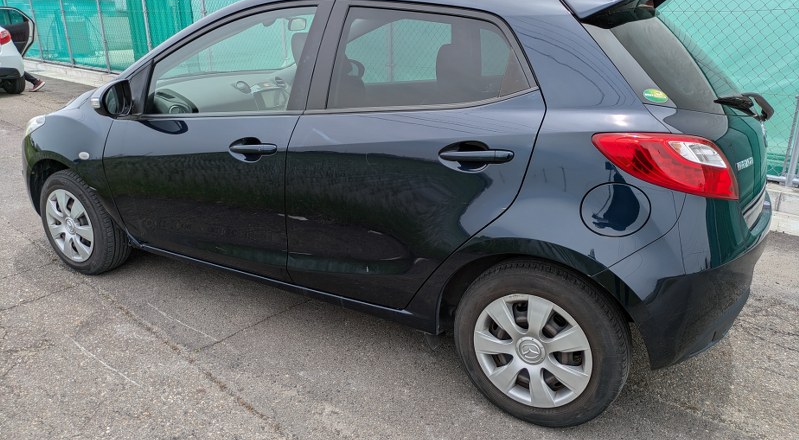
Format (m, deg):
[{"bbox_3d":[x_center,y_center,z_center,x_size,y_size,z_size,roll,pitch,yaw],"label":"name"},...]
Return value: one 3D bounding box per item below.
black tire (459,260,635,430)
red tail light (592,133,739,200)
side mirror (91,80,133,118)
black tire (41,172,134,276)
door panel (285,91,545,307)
[{"bbox_3d":[0.450,0.399,1.899,0.583,0.583,0.185,10,21,29],"label":"black tire"},{"bbox_3d":[0.736,-0.151,1.592,0.385,0.175,0.220,10,21,29],"label":"red tail light"},{"bbox_3d":[-1.236,-0.515,2.477,0.135,0.170,0.190,10,21,29],"label":"side mirror"},{"bbox_3d":[-1.704,0.011,3.085,0.583,0.583,0.185,10,20,27],"label":"black tire"},{"bbox_3d":[0.014,-0.064,1.978,0.970,0.790,0.160,10,21,29],"label":"door panel"}]

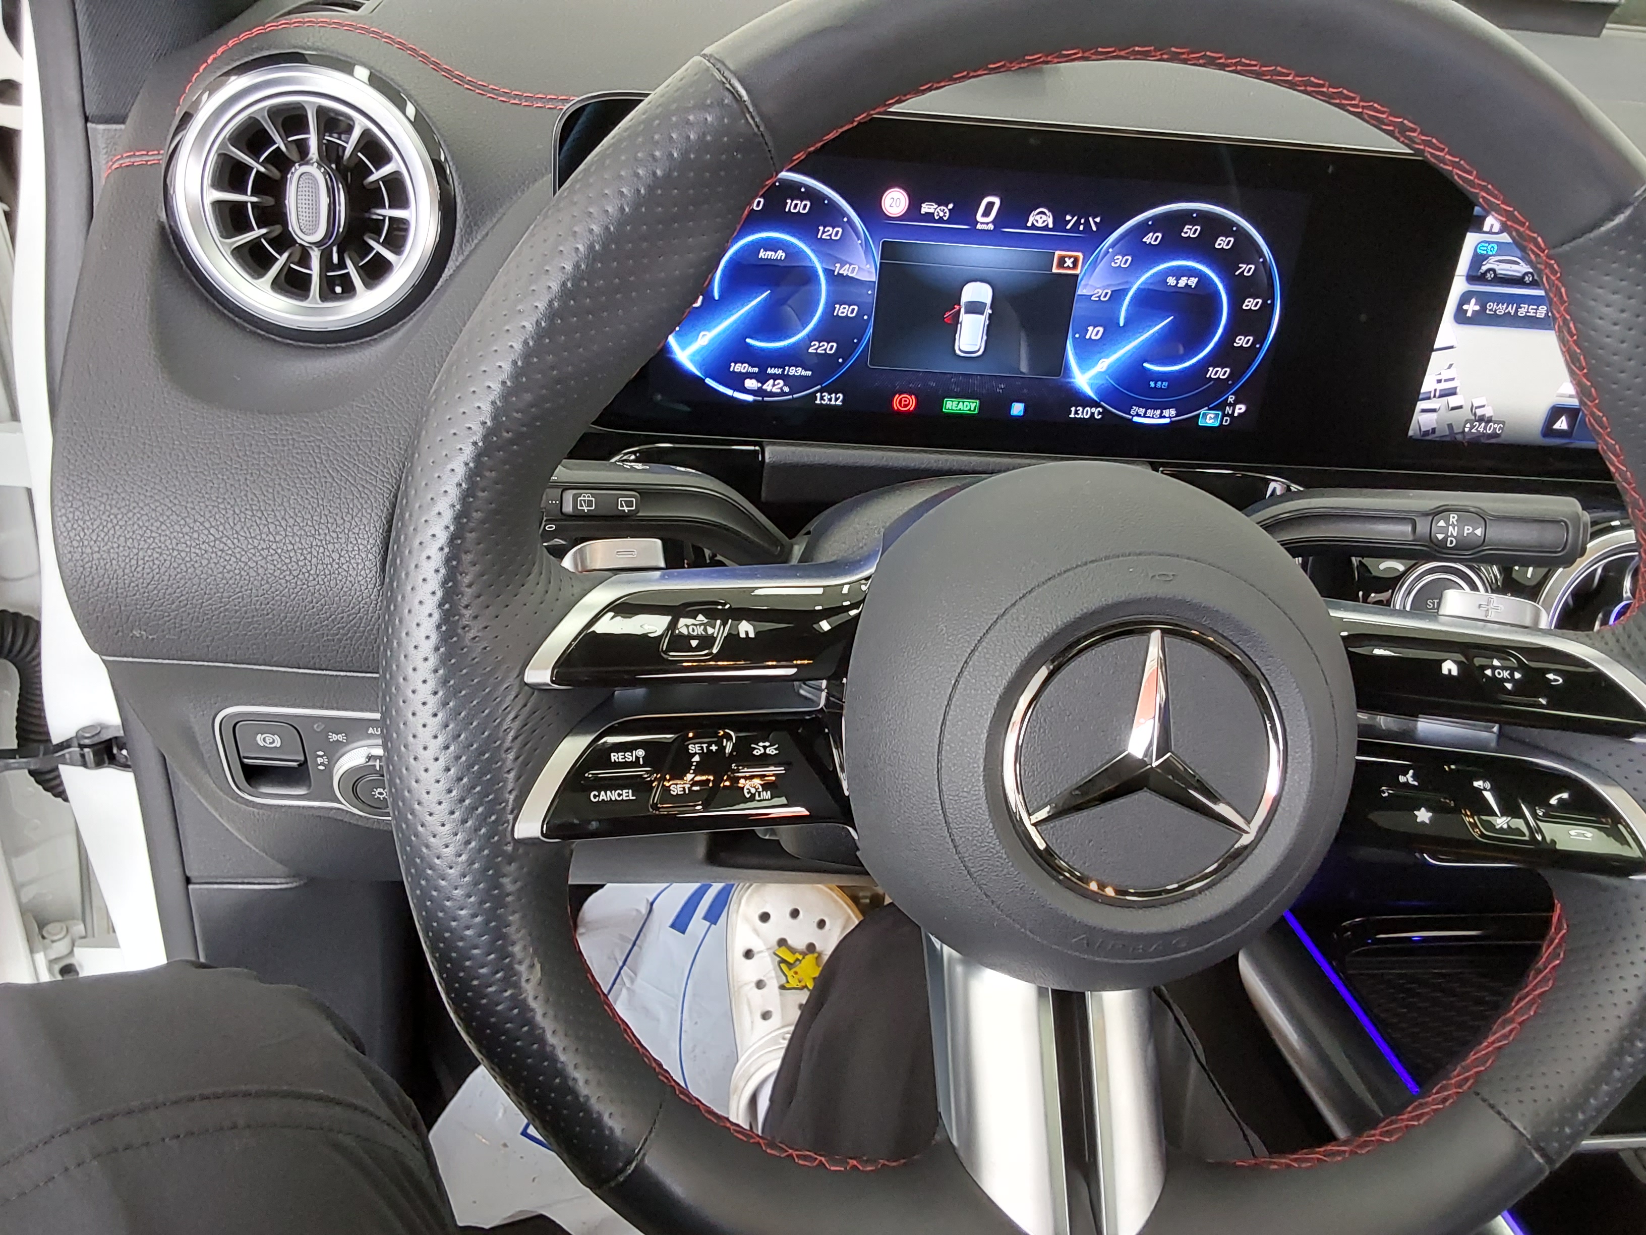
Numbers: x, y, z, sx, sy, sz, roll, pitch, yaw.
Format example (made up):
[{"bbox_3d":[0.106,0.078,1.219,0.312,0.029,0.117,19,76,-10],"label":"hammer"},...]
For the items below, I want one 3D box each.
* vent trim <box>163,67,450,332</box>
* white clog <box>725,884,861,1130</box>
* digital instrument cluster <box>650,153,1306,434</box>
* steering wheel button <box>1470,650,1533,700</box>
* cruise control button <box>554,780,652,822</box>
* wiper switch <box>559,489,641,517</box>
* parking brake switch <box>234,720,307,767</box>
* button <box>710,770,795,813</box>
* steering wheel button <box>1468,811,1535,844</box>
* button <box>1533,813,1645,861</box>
[{"bbox_3d":[-0.191,-0.155,0.494,0.100,0.100,0.030,2,13,-8],"label":"vent trim"},{"bbox_3d":[-0.014,0.280,0.960,0.109,0.105,0.278,4,56,-4],"label":"white clog"},{"bbox_3d":[0.059,-0.120,0.501,0.244,0.092,0.014,2,25,-8],"label":"digital instrument cluster"},{"bbox_3d":[0.186,0.016,0.366,0.017,0.014,0.005,5,-4,10],"label":"steering wheel button"},{"bbox_3d":[-0.054,0.044,0.324,0.025,0.010,0.005,1,-3,-26],"label":"cruise control button"},{"bbox_3d":[-0.068,-0.035,0.404,0.025,0.009,0.006,3,6,-8],"label":"wiper switch"},{"bbox_3d":[-0.228,0.052,0.550,0.027,0.025,0.012,2,30,-8],"label":"parking brake switch"},{"bbox_3d":[-0.018,0.045,0.343,0.024,0.011,0.005,1,-3,-26],"label":"button"},{"bbox_3d":[0.185,0.057,0.363,0.017,0.010,0.005,5,-4,10],"label":"steering wheel button"},{"bbox_3d":[0.206,0.059,0.358,0.026,0.011,0.005,5,-4,10],"label":"button"}]

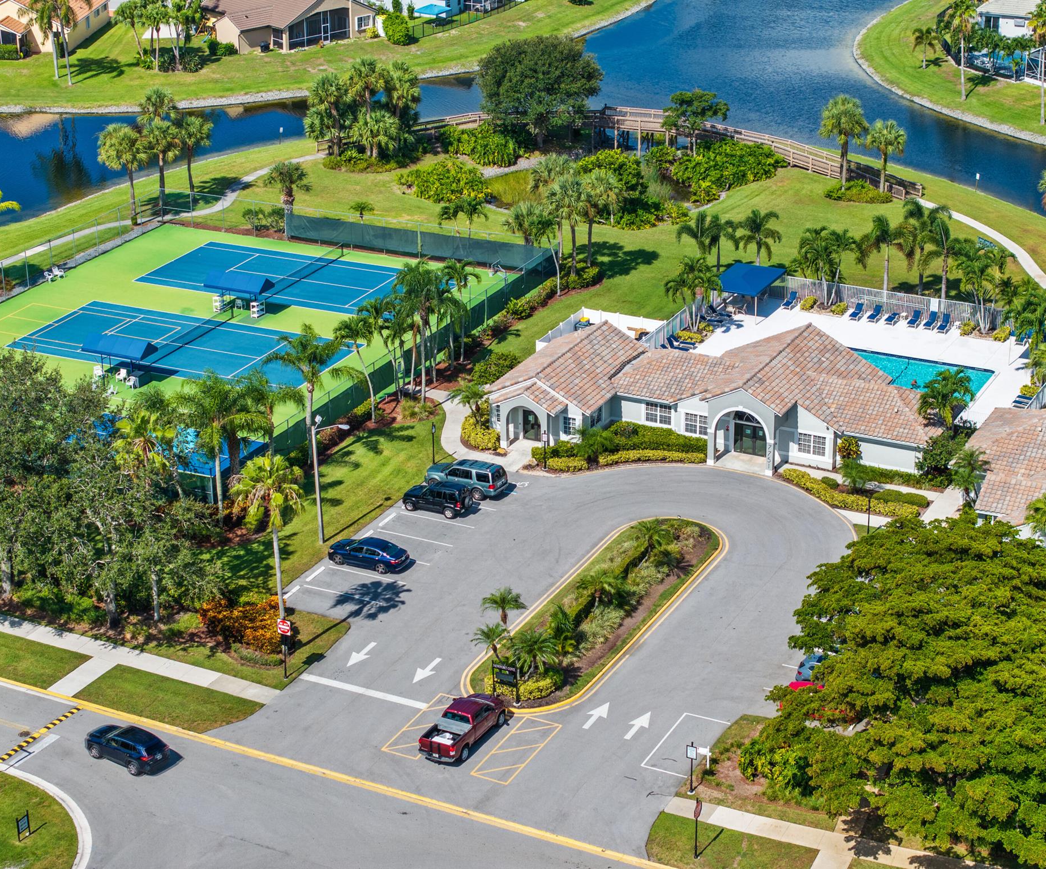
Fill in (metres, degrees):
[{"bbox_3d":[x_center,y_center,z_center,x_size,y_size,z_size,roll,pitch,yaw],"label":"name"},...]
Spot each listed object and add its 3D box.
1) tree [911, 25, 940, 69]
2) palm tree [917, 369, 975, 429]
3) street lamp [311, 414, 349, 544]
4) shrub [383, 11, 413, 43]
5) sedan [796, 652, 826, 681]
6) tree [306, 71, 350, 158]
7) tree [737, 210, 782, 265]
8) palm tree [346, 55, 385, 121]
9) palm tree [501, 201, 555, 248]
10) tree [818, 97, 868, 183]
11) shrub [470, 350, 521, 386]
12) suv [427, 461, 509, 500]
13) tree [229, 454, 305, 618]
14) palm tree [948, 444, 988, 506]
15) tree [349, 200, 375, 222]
[{"bbox_3d":[41.610,-39.816,241.700,2.978,4.447,2.978,-1,22,0],"label":"tree"},{"bbox_3d":[26.768,-1.666,148.725,3.716,5.508,3.716,-1,22,0],"label":"palm tree"},{"bbox_3d":[-10.859,2.813,134.542,2.416,8.000,0.600,10,25,24],"label":"street lamp"},{"bbox_3d":[-13.757,-44.586,256.715,2.922,3.560,2.922,-1,22,0],"label":"shrub"},{"bbox_3d":[16.437,12.137,119.070,4.600,1.450,1.800,10,25,24],"label":"sedan"},{"bbox_3d":[-17.545,-28.797,213.163,4.000,7.800,4.000,-3,22,-4],"label":"tree"},{"bbox_3d":[18.041,-14.406,178.909,3.500,5.600,3.500,2,23,6],"label":"tree"},{"bbox_3d":[-14.011,-29.500,212.395,3.956,9.573,3.956,-1,22,0],"label":"palm tree"},{"bbox_3d":[0.272,-15.944,184.819,3.962,5.148,3.962,-1,22,0],"label":"palm tree"},{"bbox_3d":[27.371,-24.842,200.649,4.374,8.619,4.374,-1,22,0],"label":"tree"},{"bbox_3d":[-1.413,-4.548,160.799,2.900,1.600,3.200,10,25,24],"label":"shrub"},{"bbox_3d":[-3.550,2.500,142.557,5.230,1.950,2.030,10,25,24],"label":"suv"},{"bbox_3d":[-13.096,6.431,121.666,4.000,11.200,4.000,-3,23,-6],"label":"tree"},{"bbox_3d":[26.440,2.575,139.129,2.400,3.950,2.400,4,23,11],"label":"palm tree"},{"bbox_3d":[-13.007,-17.218,190.337,2.050,3.640,2.050,10,25,24],"label":"tree"}]

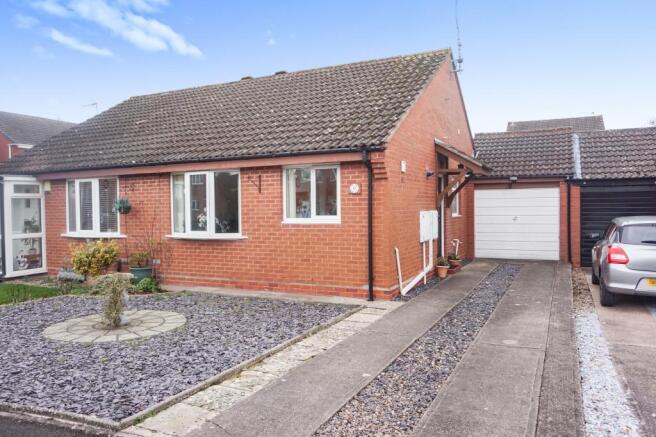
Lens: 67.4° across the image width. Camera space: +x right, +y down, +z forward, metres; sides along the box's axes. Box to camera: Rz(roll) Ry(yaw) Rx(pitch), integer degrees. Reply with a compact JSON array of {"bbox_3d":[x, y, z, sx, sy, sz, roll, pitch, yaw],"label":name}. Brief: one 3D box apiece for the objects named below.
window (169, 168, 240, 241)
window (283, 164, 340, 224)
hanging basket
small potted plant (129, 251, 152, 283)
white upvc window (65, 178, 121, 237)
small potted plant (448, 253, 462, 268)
[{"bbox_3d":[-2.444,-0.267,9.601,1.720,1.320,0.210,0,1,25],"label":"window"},{"bbox_3d":[-0.283,-0.412,8.680,1.140,1.030,0.120,0,1,25],"label":"window"},{"bbox_3d":[-4.269,-0.270,10.216,0.390,0.370,0.370,0,1,25],"label":"hanging basket"},{"bbox_3d":[-3.815,1.013,10.008,0.470,0.690,0.450,0,1,25],"label":"small potted plant"},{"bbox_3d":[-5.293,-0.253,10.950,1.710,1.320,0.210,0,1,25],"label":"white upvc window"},{"bbox_3d":[2.988,0.982,11.500,0.310,0.340,0.310,0,1,25],"label":"small potted plant"}]

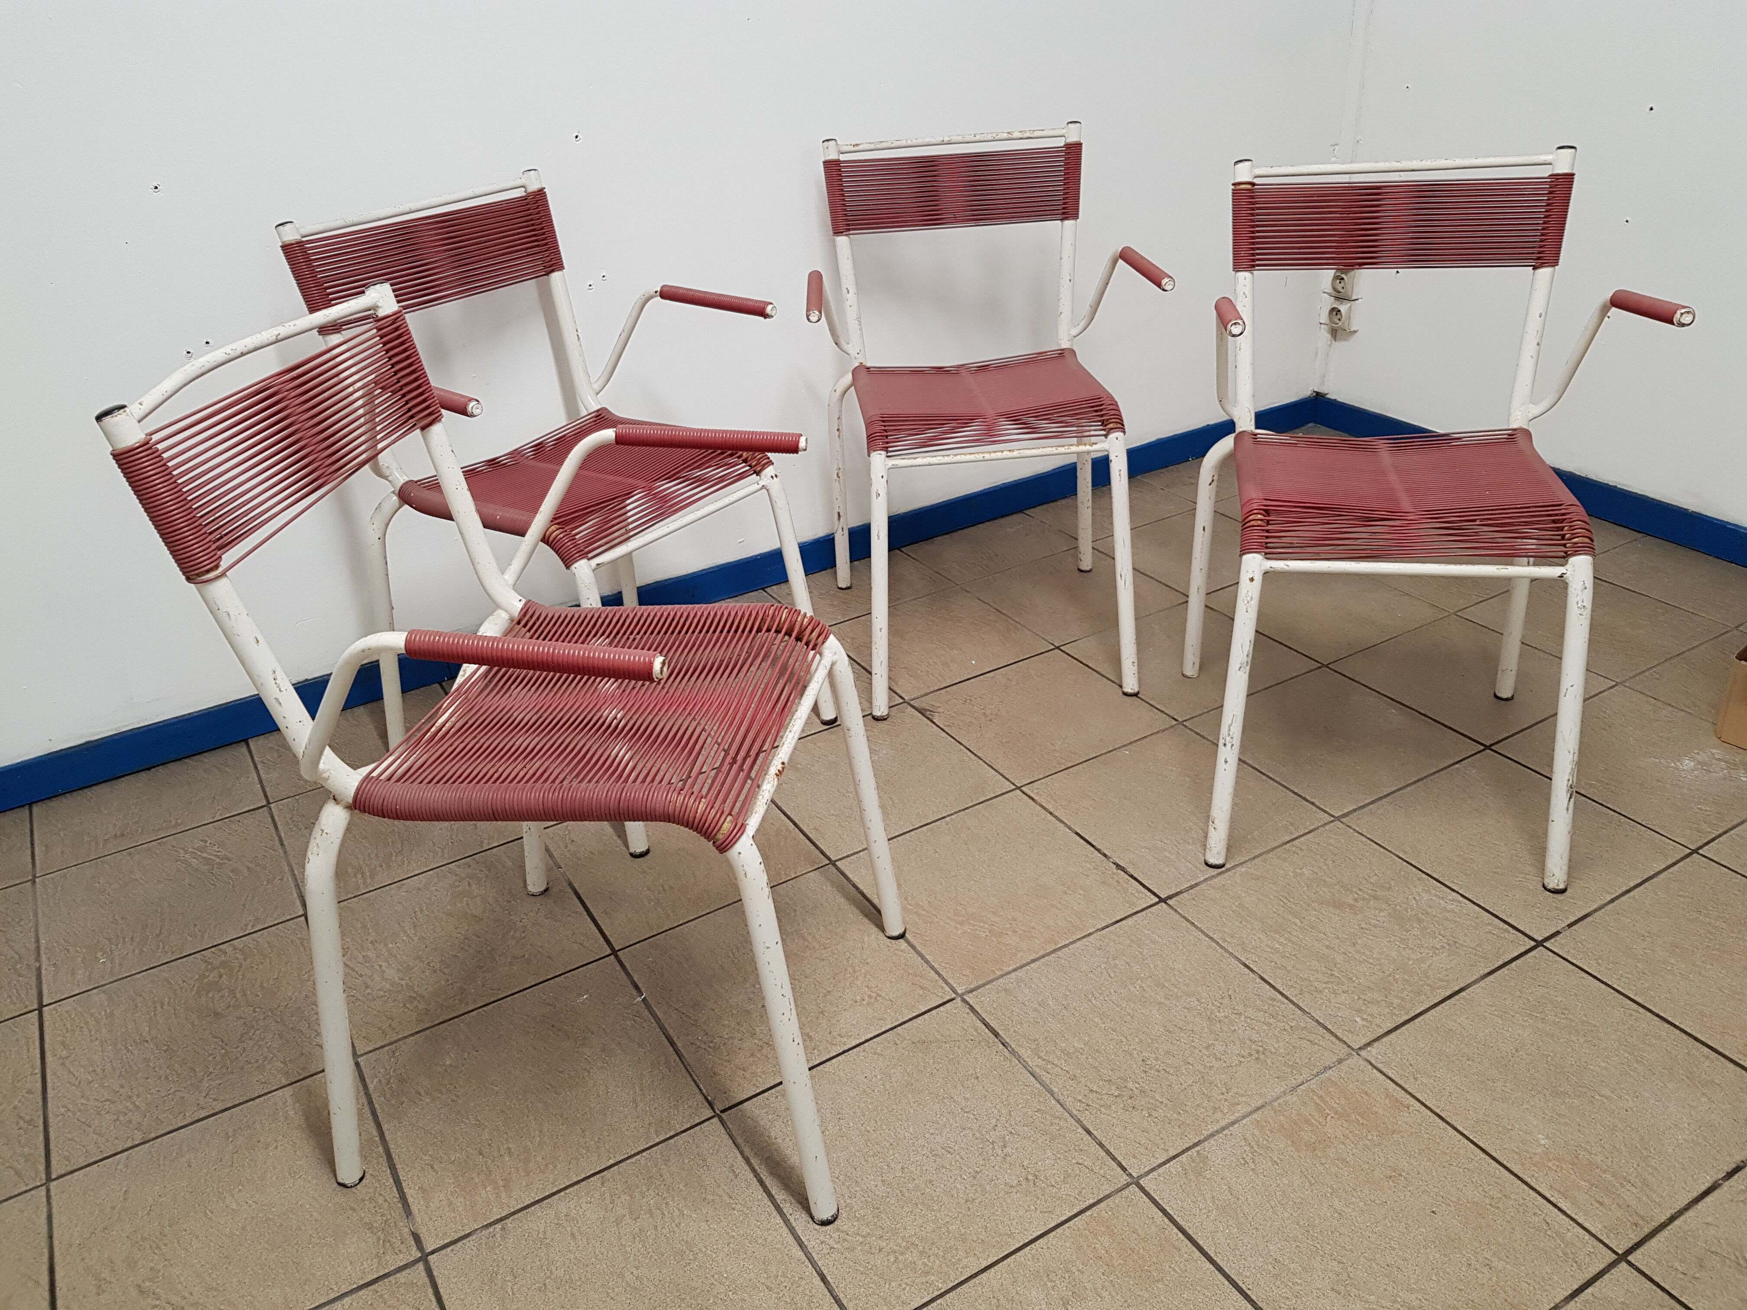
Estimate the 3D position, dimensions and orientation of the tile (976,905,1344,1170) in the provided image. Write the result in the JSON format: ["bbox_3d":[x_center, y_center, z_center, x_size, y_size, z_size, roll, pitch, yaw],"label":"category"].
[{"bbox_3d":[0.309,0.414,1.460,0.302,0.010,0.297,-18,32,-25],"label":"tile"}]

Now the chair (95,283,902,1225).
[{"bbox_3d":[-0.289,0.078,1.306,0.556,0.809,0.539,2,29,10],"label":"chair"}]

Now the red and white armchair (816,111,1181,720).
[{"bbox_3d":[0.169,-0.384,2.099,0.525,0.794,0.517,-5,29,-2],"label":"red and white armchair"}]

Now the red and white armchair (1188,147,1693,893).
[{"bbox_3d":[0.671,-0.194,1.701,0.508,0.809,0.538,3,29,11],"label":"red and white armchair"}]

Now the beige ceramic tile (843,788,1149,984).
[{"bbox_3d":[0.155,0.299,1.709,0.301,0.010,0.299,-18,32,-25],"label":"beige ceramic tile"}]

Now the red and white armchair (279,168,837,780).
[{"bbox_3d":[-0.427,-0.233,1.895,0.538,0.809,0.539,18,35,34],"label":"red and white armchair"}]

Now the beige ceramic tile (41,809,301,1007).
[{"bbox_3d":[-0.945,0.326,1.760,0.302,0.010,0.297,-18,32,-25],"label":"beige ceramic tile"}]

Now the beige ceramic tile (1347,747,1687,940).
[{"bbox_3d":[0.836,0.239,1.723,0.302,0.010,0.297,-18,32,-25],"label":"beige ceramic tile"}]

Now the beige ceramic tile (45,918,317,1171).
[{"bbox_3d":[-0.790,0.443,1.528,0.302,0.010,0.297,-18,32,-25],"label":"beige ceramic tile"}]

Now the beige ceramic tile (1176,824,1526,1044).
[{"bbox_3d":[0.573,0.326,1.591,0.302,0.010,0.297,-18,32,-25],"label":"beige ceramic tile"}]

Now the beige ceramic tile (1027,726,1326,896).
[{"bbox_3d":[0.421,0.212,1.840,0.304,0.010,0.300,-18,32,-25],"label":"beige ceramic tile"}]

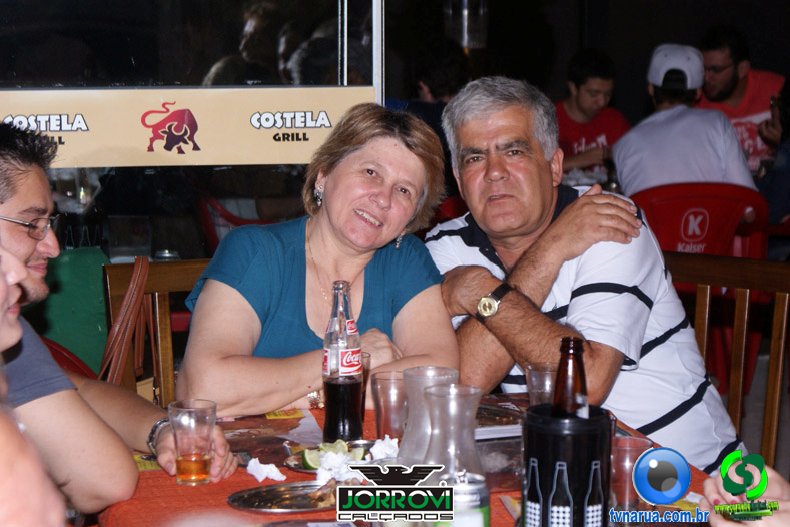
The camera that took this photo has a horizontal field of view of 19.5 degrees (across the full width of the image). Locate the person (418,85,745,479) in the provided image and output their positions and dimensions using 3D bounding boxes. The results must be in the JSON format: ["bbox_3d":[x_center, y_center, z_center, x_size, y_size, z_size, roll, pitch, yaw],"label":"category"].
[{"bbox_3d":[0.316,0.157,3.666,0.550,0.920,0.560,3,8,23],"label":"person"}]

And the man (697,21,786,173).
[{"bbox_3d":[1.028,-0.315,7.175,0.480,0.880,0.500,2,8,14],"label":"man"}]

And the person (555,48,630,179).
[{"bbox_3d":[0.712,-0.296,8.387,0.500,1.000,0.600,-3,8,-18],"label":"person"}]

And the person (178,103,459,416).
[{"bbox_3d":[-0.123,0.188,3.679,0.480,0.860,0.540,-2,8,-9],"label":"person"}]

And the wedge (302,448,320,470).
[{"bbox_3d":[-0.116,0.275,3.252,0.040,0.032,0.032,0,8,0],"label":"wedge"}]

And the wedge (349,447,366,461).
[{"bbox_3d":[-0.056,0.270,3.287,0.040,0.027,0.030,0,8,0],"label":"wedge"}]

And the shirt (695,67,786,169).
[{"bbox_3d":[1.047,-0.384,7.165,0.420,0.460,0.280,2,8,14],"label":"shirt"}]

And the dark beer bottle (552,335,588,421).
[{"bbox_3d":[0.206,0.226,2.696,0.073,0.285,0.073,0,8,0],"label":"dark beer bottle"}]

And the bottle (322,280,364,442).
[{"bbox_3d":[-0.078,0.146,3.430,0.059,0.238,0.059,-2,8,-8],"label":"bottle"}]

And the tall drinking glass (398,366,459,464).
[{"bbox_3d":[0.051,0.220,3.341,0.098,0.130,0.098,0,8,0],"label":"tall drinking glass"}]

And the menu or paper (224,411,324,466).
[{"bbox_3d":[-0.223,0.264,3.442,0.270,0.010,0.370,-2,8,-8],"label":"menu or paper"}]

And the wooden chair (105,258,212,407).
[{"bbox_3d":[-0.261,0.469,3.960,0.440,0.900,0.460,-3,8,-17],"label":"wooden chair"}]

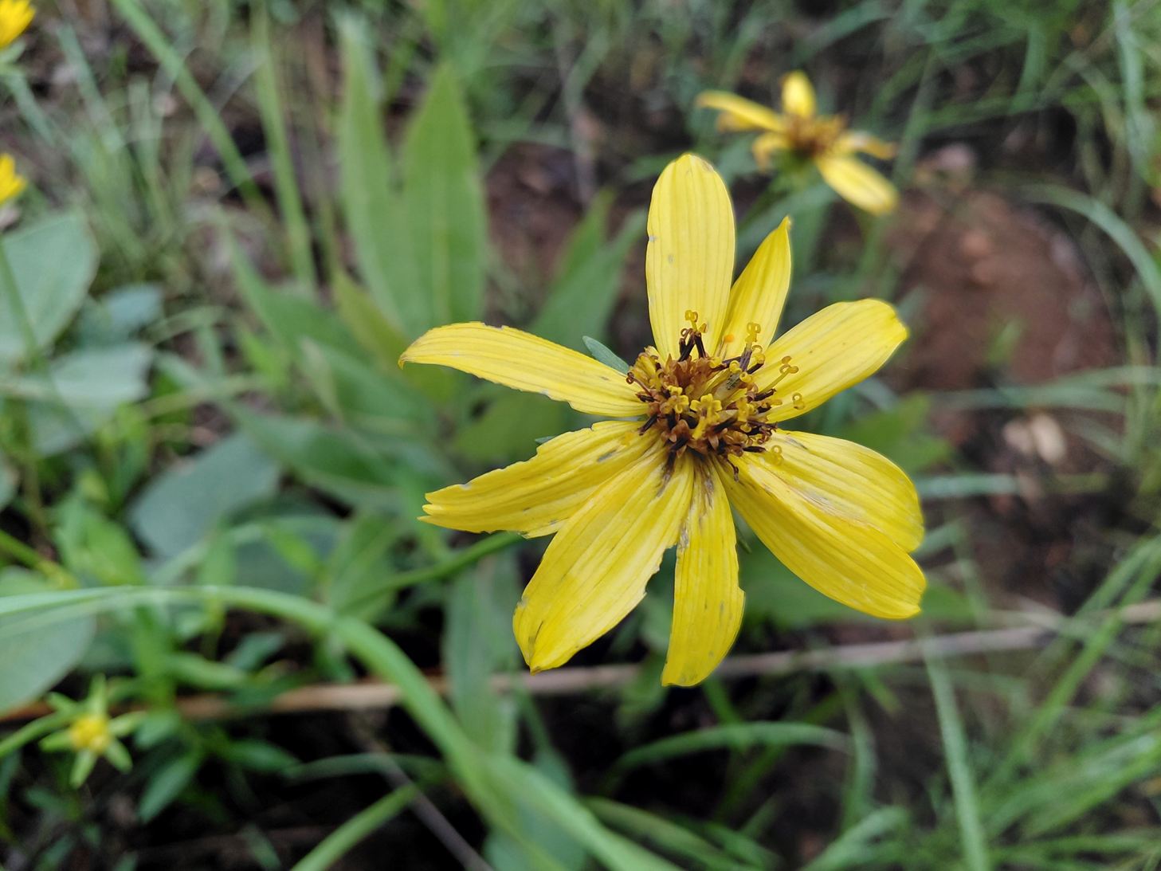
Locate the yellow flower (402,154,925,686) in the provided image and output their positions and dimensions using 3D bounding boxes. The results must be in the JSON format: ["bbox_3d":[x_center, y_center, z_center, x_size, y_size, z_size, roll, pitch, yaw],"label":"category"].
[{"bbox_3d":[0.013,-0.004,0.122,0.077,0.029,0.081,-17,72,-17],"label":"yellow flower"}]

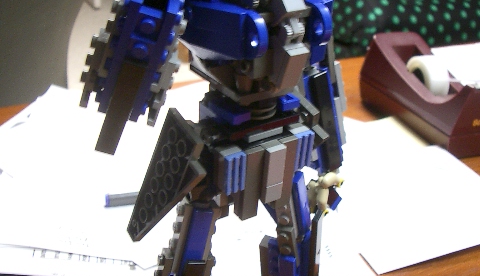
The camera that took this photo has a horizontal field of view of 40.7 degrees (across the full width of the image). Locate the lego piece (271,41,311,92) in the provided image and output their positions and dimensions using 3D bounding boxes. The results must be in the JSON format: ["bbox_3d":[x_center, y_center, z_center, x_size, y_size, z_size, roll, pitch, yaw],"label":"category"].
[{"bbox_3d":[0.019,-0.027,0.241,0.008,0.016,0.006,-14,51,-27],"label":"lego piece"}]

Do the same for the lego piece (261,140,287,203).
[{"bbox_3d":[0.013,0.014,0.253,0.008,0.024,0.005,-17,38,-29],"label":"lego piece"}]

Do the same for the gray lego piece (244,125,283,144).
[{"bbox_3d":[0.009,-0.002,0.252,0.016,0.003,0.006,-17,38,-29],"label":"gray lego piece"}]

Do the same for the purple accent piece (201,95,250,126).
[{"bbox_3d":[-0.005,-0.012,0.249,0.009,0.004,0.022,-17,38,-29],"label":"purple accent piece"}]

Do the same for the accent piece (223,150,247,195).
[{"bbox_3d":[-0.002,0.014,0.245,0.008,0.016,0.003,-17,38,-29],"label":"accent piece"}]

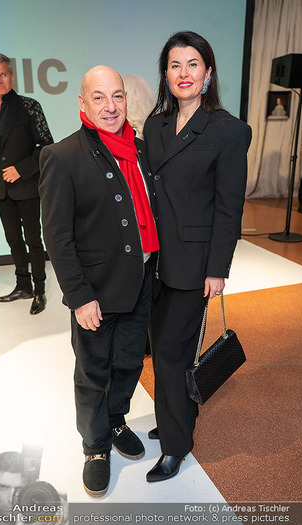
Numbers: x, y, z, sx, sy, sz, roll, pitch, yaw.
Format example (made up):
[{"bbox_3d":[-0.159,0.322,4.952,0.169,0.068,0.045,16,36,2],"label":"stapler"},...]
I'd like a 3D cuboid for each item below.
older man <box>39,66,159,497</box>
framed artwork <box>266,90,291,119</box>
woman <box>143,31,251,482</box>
[{"bbox_3d":[-0.180,0.113,1.919,0.540,1.670,0.440,-7,21,-19],"label":"older man"},{"bbox_3d":[1.843,-2.277,6.940,0.340,0.395,0.040,1,20,3],"label":"framed artwork"},{"bbox_3d":[0.155,0.038,1.978,0.510,1.770,0.410,10,22,26],"label":"woman"}]

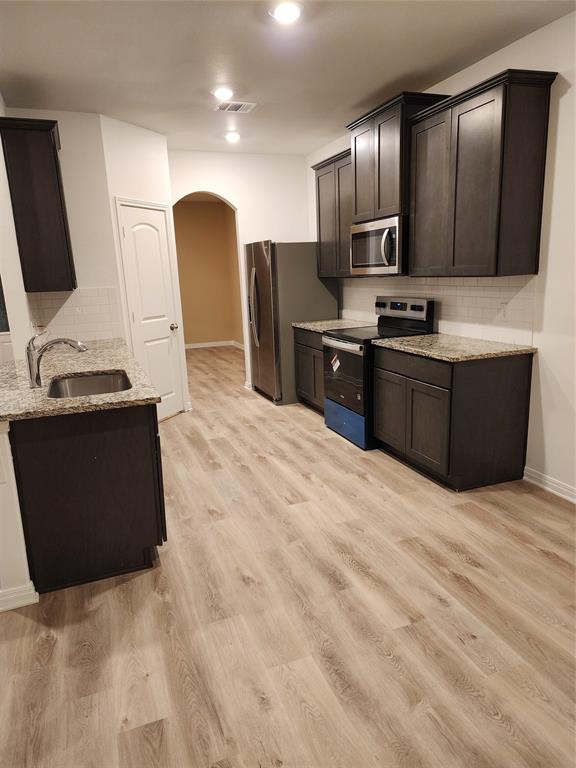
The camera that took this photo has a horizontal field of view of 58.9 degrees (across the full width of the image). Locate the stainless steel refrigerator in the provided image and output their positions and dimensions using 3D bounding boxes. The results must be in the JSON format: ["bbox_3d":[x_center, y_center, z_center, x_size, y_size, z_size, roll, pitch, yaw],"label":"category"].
[{"bbox_3d":[0.039,-0.746,5.946,0.812,1.757,0.831,-7,13,-21],"label":"stainless steel refrigerator"}]

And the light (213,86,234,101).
[{"bbox_3d":[-0.487,-2.199,3.878,0.165,0.030,0.165,-7,13,-21],"label":"light"}]

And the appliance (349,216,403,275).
[{"bbox_3d":[0.881,-1.138,4.289,0.420,0.427,0.755,-7,13,-21],"label":"appliance"}]

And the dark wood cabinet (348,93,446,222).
[{"bbox_3d":[0.855,-1.731,4.095,0.449,0.791,0.837,-7,13,-21],"label":"dark wood cabinet"}]

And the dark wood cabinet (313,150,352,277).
[{"bbox_3d":[0.593,-1.585,4.918,0.375,1.084,0.842,-7,13,-21],"label":"dark wood cabinet"}]

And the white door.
[{"bbox_3d":[-1.304,-0.629,4.945,0.045,2.030,0.653,4,14,24],"label":"white door"}]

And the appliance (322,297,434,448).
[{"bbox_3d":[0.754,-0.132,4.453,0.677,1.176,0.760,-7,13,-21],"label":"appliance"}]

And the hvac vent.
[{"bbox_3d":[-0.431,-2.263,4.200,0.282,0.020,0.250,-7,13,-21],"label":"hvac vent"}]

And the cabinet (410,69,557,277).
[{"bbox_3d":[1.215,-1.288,3.405,0.377,1.109,0.951,-7,13,-21],"label":"cabinet"}]

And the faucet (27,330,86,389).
[{"bbox_3d":[-1.214,-0.139,2.692,0.302,0.293,0.062,-7,13,-21],"label":"faucet"}]

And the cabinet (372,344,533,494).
[{"bbox_3d":[1.138,0.166,3.696,0.635,0.863,0.913,-7,13,-21],"label":"cabinet"}]

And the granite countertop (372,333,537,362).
[{"bbox_3d":[1.120,-0.272,3.628,0.646,0.034,0.975,-7,13,-21],"label":"granite countertop"}]

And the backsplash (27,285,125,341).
[{"bbox_3d":[-1.861,-0.605,4.499,0.723,0.463,0.020,-7,13,-21],"label":"backsplash"}]

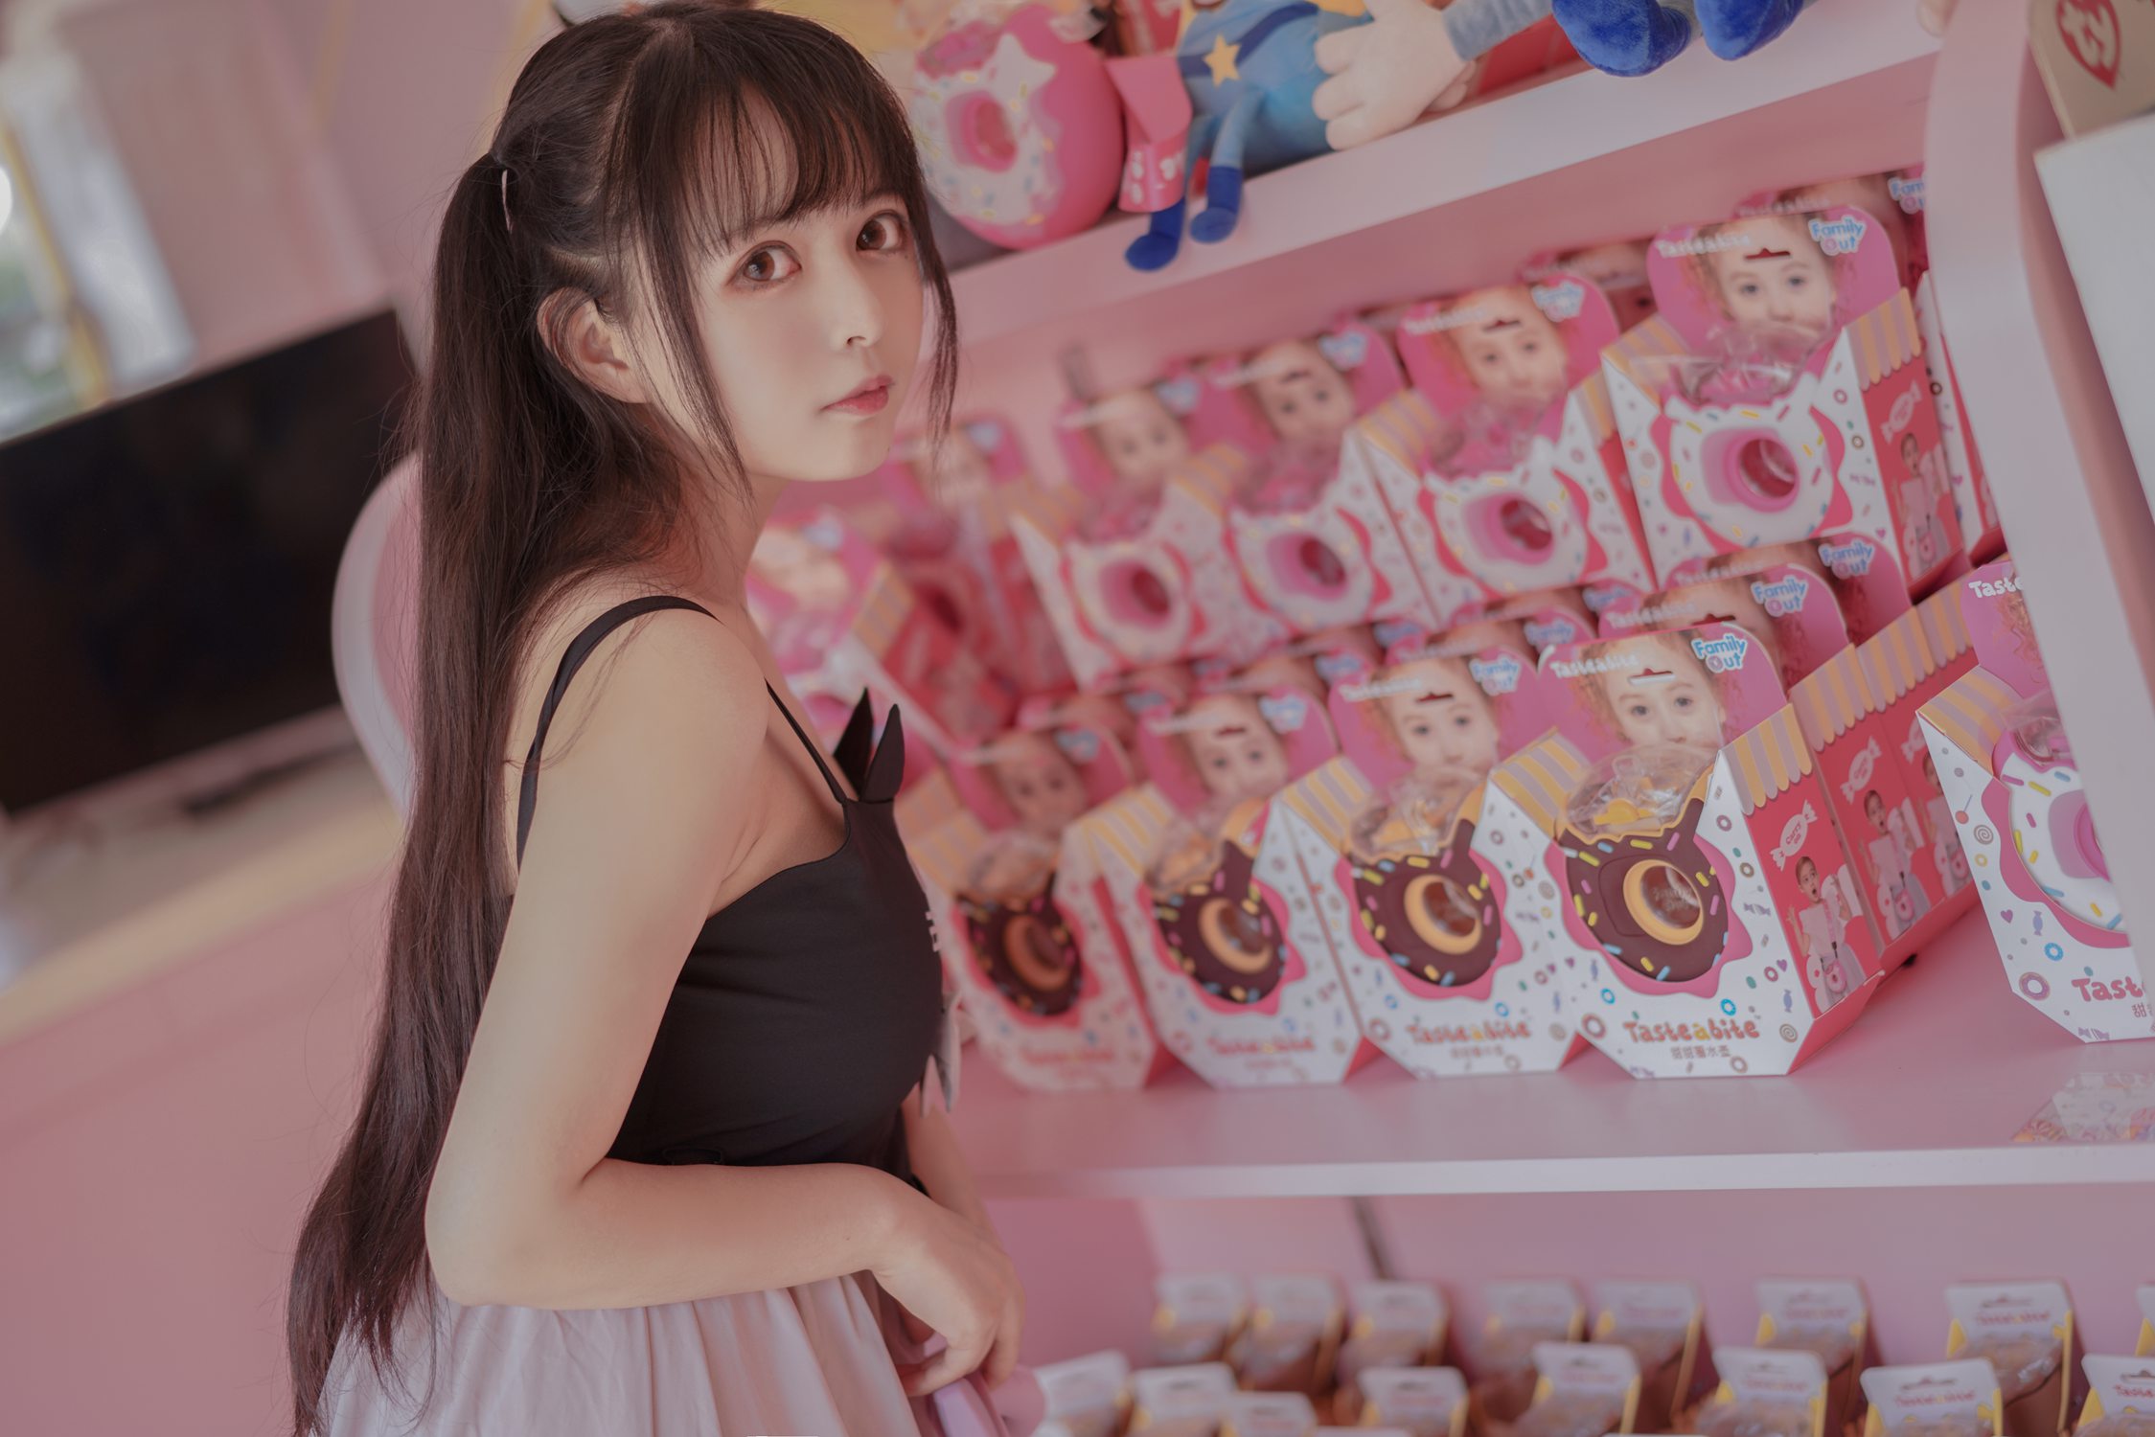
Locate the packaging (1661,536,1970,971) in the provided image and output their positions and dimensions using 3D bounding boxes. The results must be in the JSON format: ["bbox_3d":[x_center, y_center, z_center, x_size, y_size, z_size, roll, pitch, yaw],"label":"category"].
[{"bbox_3d":[0.401,0.019,1.831,0.064,0.229,0.164,-29,13,-40],"label":"packaging"}]

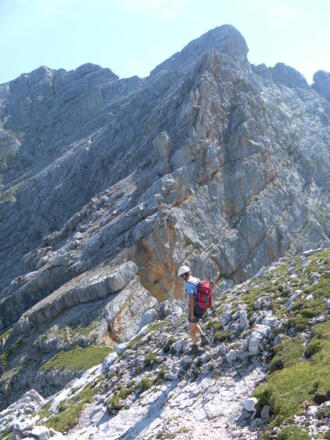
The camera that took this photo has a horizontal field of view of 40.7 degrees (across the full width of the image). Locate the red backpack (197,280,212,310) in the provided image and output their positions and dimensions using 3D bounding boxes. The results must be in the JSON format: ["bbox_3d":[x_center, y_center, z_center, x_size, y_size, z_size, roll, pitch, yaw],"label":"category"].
[{"bbox_3d":[0.769,1.440,8.600,0.210,0.520,0.290,3,4,42],"label":"red backpack"}]

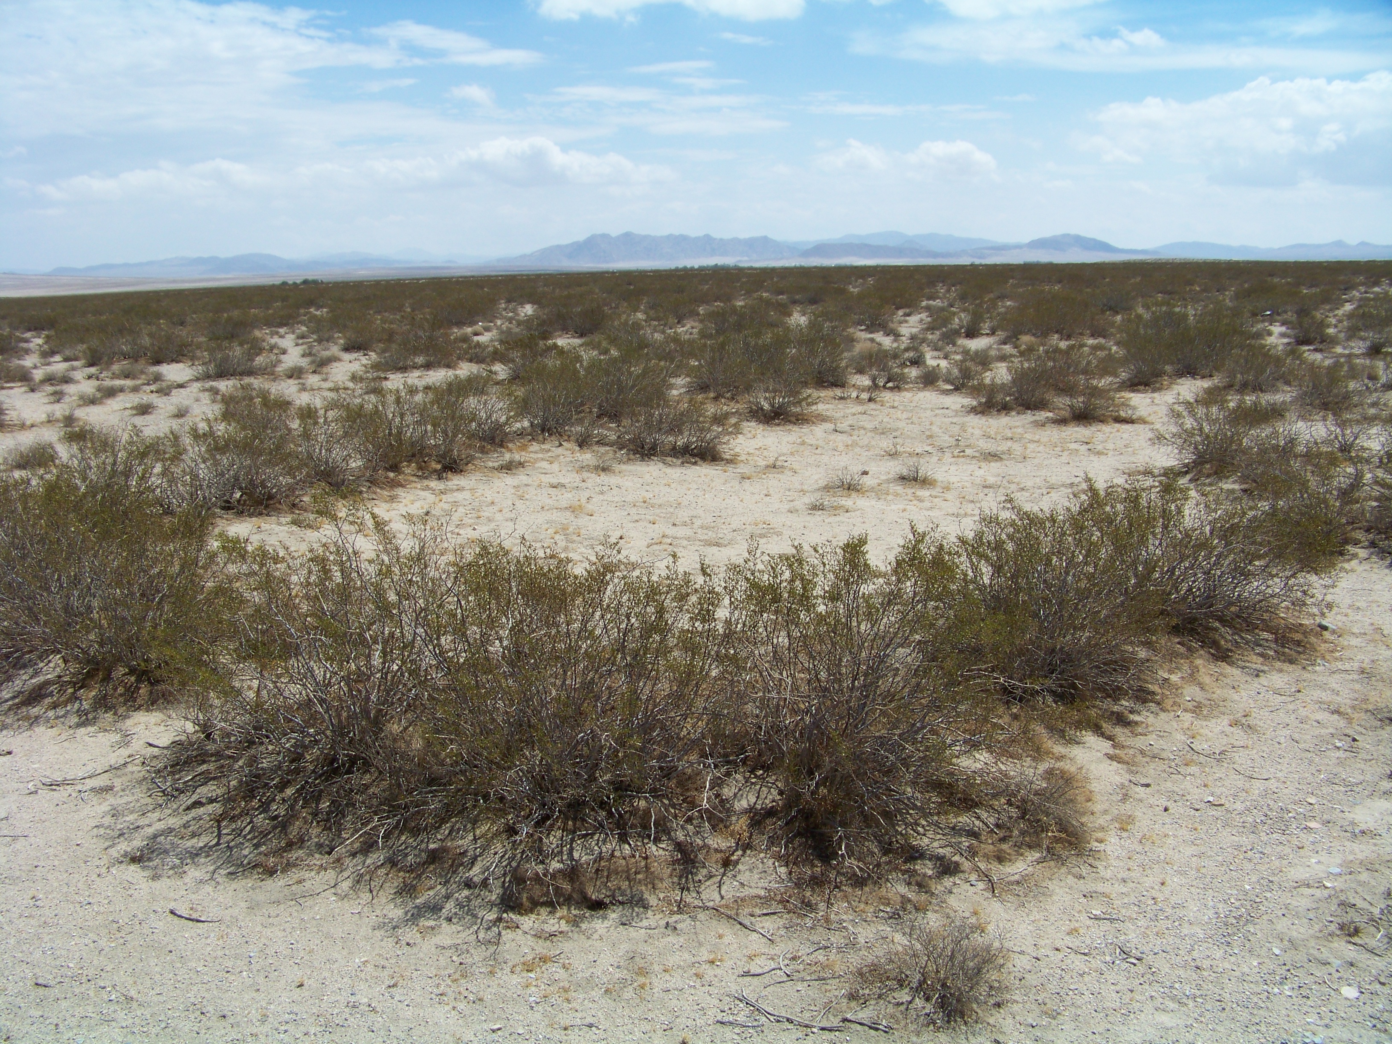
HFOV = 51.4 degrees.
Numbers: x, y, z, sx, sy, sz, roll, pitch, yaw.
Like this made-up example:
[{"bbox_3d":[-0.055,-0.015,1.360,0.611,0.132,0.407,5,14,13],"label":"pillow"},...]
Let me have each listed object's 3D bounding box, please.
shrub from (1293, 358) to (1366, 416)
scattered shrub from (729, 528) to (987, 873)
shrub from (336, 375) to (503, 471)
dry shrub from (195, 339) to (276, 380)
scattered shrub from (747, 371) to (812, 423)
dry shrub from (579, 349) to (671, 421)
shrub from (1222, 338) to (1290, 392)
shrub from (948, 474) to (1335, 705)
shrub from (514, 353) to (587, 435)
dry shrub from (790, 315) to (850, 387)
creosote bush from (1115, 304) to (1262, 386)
[{"bbox_3d":[7.080,-1.523,16.132,0.778,0.576,0.739,4,11,23],"label":"shrub"},{"bbox_3d":[0.491,0.482,4.252,0.795,0.877,0.795,1,10,7],"label":"scattered shrub"},{"bbox_3d":[-2.390,-0.863,12.439,1.449,0.791,1.014,-2,10,-11],"label":"shrub"},{"bbox_3d":[-7.629,-2.717,23.944,1.312,0.632,1.049,-4,11,-17],"label":"dry shrub"},{"bbox_3d":[0.932,-1.404,16.091,0.694,0.517,0.624,0,10,3],"label":"scattered shrub"},{"bbox_3d":[-0.799,-1.543,16.229,0.962,0.789,0.866,-1,10,-3],"label":"dry shrub"},{"bbox_3d":[7.421,-2.091,19.129,0.881,0.658,0.793,3,11,21],"label":"shrub"},{"bbox_3d":[1.800,0.212,6.067,1.650,0.750,0.800,-4,11,-21],"label":"shrub"},{"bbox_3d":[-1.525,-1.345,15.108,0.752,0.803,0.752,-1,10,-6],"label":"shrub"},{"bbox_3d":[1.766,-2.430,20.573,0.828,0.978,0.828,0,10,5],"label":"dry shrub"},{"bbox_3d":[6.654,-2.409,19.597,1.910,1.047,1.700,0,10,0],"label":"creosote bush"}]

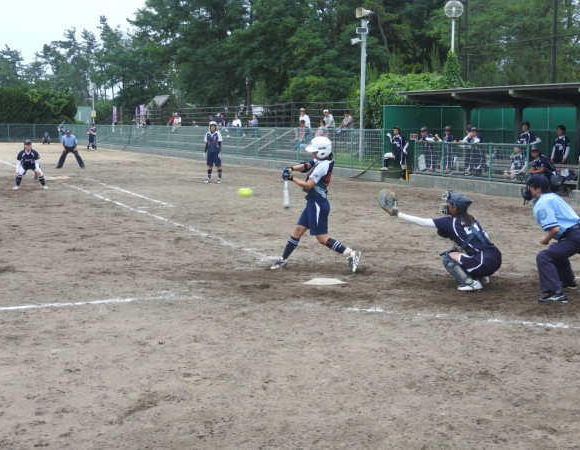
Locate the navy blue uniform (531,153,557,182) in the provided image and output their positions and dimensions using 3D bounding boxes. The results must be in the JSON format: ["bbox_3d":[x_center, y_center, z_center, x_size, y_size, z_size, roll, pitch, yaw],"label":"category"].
[{"bbox_3d":[5.596,-1.283,21.085,0.520,0.620,0.500,-5,8,-41],"label":"navy blue uniform"}]

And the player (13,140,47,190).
[{"bbox_3d":[-6.479,-1.525,23.837,0.860,1.230,0.620,-2,7,-20],"label":"player"}]

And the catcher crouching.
[{"bbox_3d":[1.630,0.136,10.297,1.220,1.040,0.740,3,7,24],"label":"catcher crouching"}]

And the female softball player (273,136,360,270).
[{"bbox_3d":[0.296,-0.240,11.072,0.980,1.530,0.600,2,7,12],"label":"female softball player"}]

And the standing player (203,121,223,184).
[{"bbox_3d":[-2.089,-1.959,25.693,0.520,1.670,0.360,0,6,-7],"label":"standing player"}]

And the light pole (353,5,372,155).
[{"bbox_3d":[2.333,-4.554,30.682,0.550,4.900,0.500,4,7,30],"label":"light pole"}]

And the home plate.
[{"bbox_3d":[0.416,0.618,10.246,0.432,0.035,0.432,3,7,21],"label":"home plate"}]

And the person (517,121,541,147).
[{"bbox_3d":[5.878,-1.679,23.465,0.600,1.680,0.380,6,9,41],"label":"person"}]

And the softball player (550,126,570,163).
[{"bbox_3d":[6.098,-1.443,21.591,0.460,1.644,0.300,5,8,38],"label":"softball player"}]

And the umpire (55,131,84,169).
[{"bbox_3d":[-7.683,-2.674,33.393,1.000,1.340,0.550,-2,7,-16],"label":"umpire"}]

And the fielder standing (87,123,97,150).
[{"bbox_3d":[-10.432,-4.630,50.102,0.530,1.490,0.420,0,6,0],"label":"fielder standing"}]

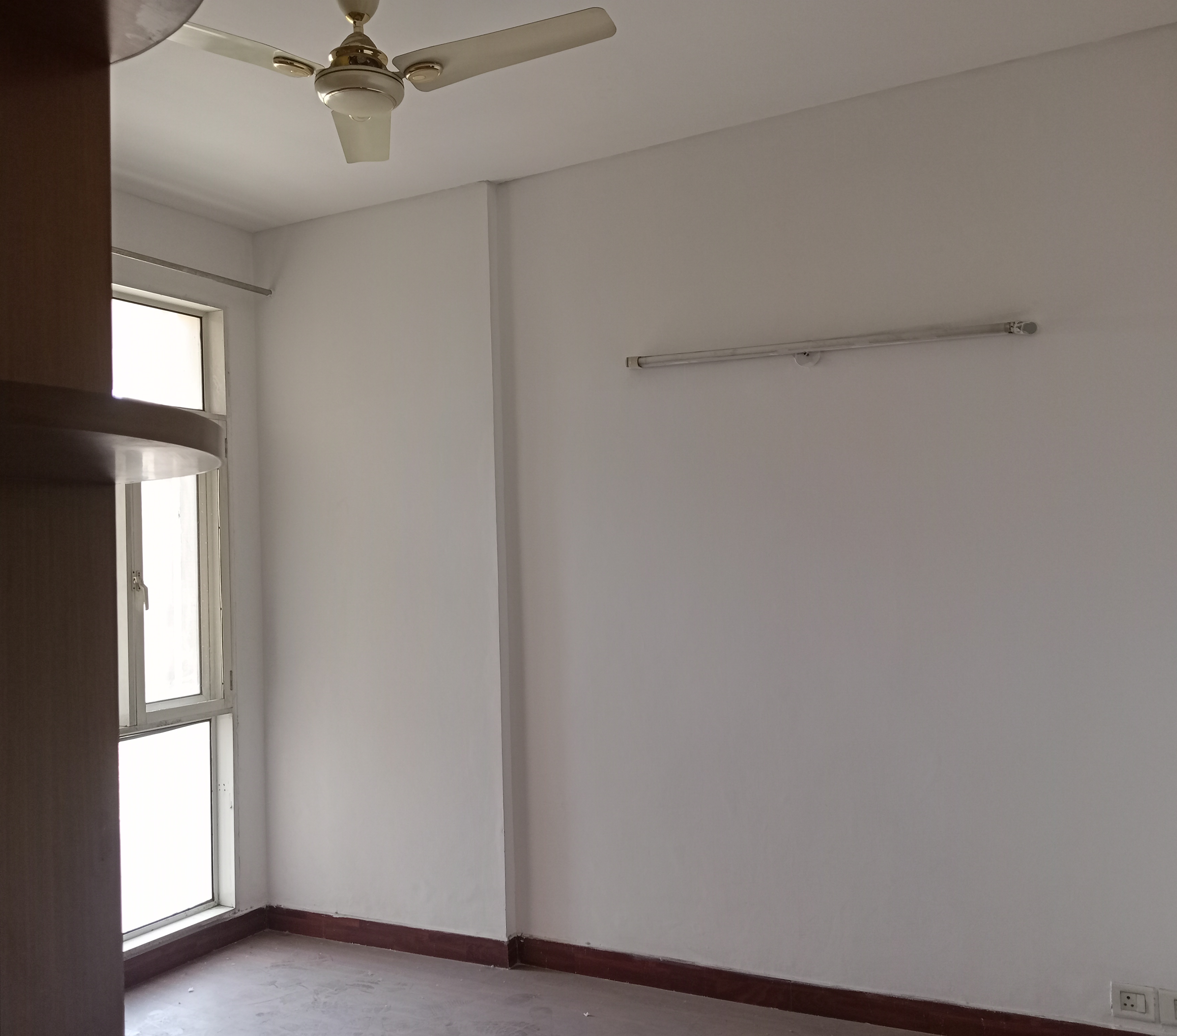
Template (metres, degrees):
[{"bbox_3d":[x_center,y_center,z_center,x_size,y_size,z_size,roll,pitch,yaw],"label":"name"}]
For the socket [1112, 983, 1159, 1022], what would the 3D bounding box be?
[{"bbox_3d":[1.483,1.317,3.025,0.112,0.087,0.015,-3,-3,29],"label":"socket"}]

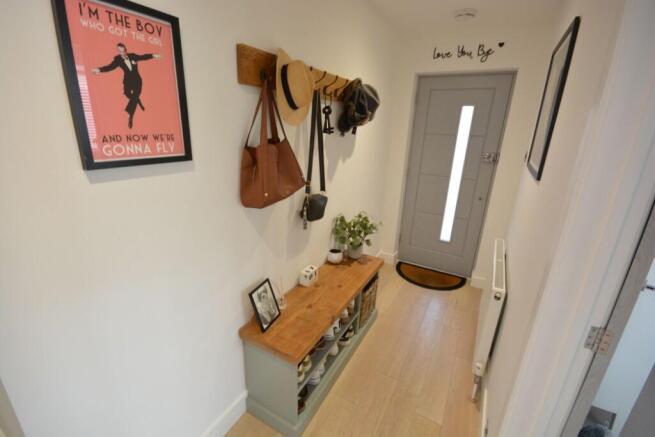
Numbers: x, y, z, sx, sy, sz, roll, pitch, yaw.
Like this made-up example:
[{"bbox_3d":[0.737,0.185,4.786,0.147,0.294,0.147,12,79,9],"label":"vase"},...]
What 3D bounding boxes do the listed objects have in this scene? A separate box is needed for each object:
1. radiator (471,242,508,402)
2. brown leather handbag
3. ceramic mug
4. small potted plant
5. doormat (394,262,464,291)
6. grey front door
[{"bbox_3d":[1.151,0.602,1.946,0.062,0.650,0.930,12,21,28],"label":"radiator"},{"bbox_3d":[-0.227,-0.337,1.268,0.140,0.530,0.380,16,23,38],"label":"brown leather handbag"},{"bbox_3d":[0.065,0.294,2.038,0.102,0.088,0.102,12,21,28],"label":"ceramic mug"},{"bbox_3d":[0.239,0.160,2.120,0.290,0.300,0.275,12,21,28],"label":"small potted plant"},{"bbox_3d":[1.088,0.646,2.971,0.745,0.018,0.410,12,21,28],"label":"doormat"},{"bbox_3d":[1.260,-0.381,2.899,0.830,2.040,0.060,12,21,28],"label":"grey front door"}]

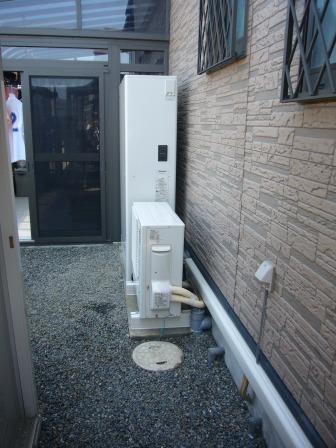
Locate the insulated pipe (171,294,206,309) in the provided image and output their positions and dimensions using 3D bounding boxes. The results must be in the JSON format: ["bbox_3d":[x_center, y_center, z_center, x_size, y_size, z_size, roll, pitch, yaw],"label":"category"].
[{"bbox_3d":[0.135,0.540,2.616,0.255,0.095,0.100,-2,16,-9],"label":"insulated pipe"}]

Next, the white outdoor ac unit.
[{"bbox_3d":[-0.102,0.245,2.900,0.305,0.693,0.765,-2,16,-9],"label":"white outdoor ac unit"}]

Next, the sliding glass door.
[{"bbox_3d":[-1.206,-0.777,4.374,0.905,2.050,0.060,-2,16,-9],"label":"sliding glass door"}]

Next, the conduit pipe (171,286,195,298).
[{"bbox_3d":[0.102,0.481,2.594,0.185,0.090,0.100,-2,16,-9],"label":"conduit pipe"}]

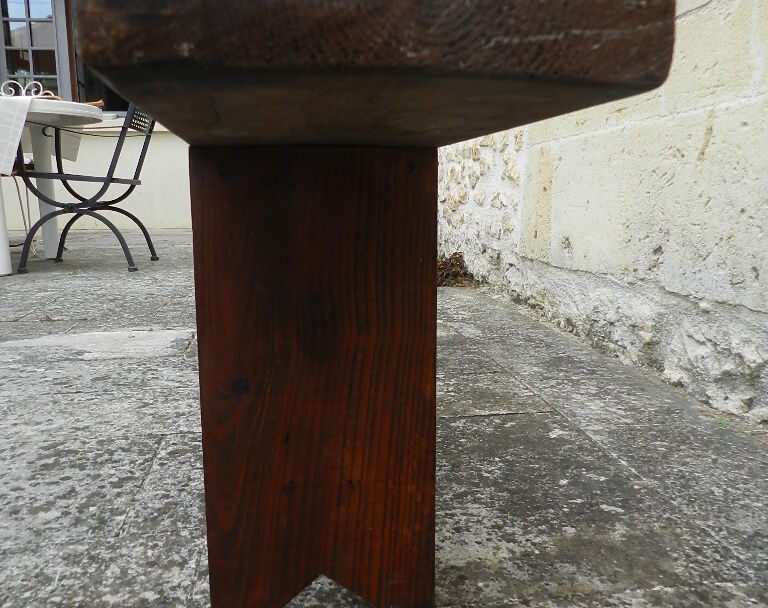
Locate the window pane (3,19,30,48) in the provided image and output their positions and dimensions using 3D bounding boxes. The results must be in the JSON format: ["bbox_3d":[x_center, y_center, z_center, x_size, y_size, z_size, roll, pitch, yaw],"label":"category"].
[{"bbox_3d":[-3.390,-2.485,6.273,0.220,0.235,0.030,-1,9,-5],"label":"window pane"}]

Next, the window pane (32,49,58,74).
[{"bbox_3d":[-3.157,-2.244,6.332,0.220,0.235,0.030,-1,9,-5],"label":"window pane"}]

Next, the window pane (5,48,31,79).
[{"bbox_3d":[-3.387,-2.235,6.313,0.220,0.235,0.030,-1,9,-5],"label":"window pane"}]

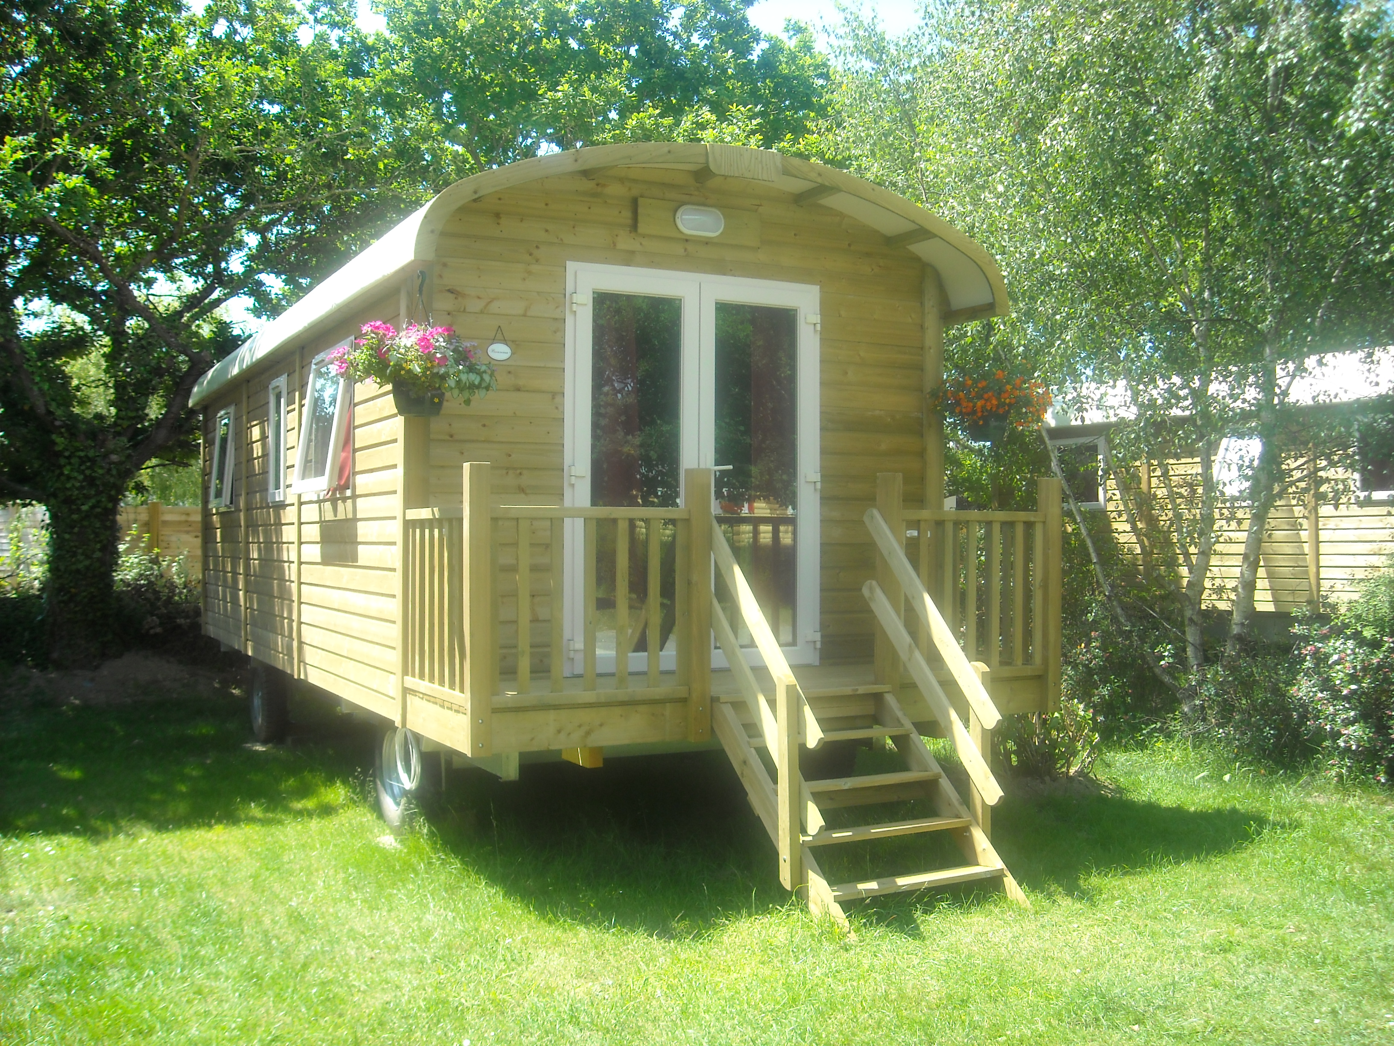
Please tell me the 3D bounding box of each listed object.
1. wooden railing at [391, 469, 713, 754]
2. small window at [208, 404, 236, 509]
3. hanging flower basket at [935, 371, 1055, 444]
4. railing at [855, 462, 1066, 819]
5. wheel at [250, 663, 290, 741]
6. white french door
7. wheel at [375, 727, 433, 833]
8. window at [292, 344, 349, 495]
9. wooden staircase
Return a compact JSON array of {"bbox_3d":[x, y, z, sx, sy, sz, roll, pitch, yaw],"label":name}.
[{"bbox_3d":[-0.672,0.369,6.514,1.133,1.210,1.045,0,-1,-26],"label":"wooden railing"},{"bbox_3d":[-4.026,-0.531,11.967,0.134,0.868,1.030,0,-1,-26],"label":"small window"},{"bbox_3d":[1.598,-0.648,7.790,0.618,0.422,0.577,0,-1,0],"label":"hanging flower basket"},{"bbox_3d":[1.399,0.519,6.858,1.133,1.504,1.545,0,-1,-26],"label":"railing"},{"bbox_3d":[-3.210,1.372,10.694,0.206,0.649,0.649,0,-1,-26],"label":"wheel"},{"bbox_3d":[0.007,-0.269,7.507,1.516,2.112,0.113,0,-1,-26],"label":"white french door"},{"bbox_3d":[-1.462,1.258,7.193,0.206,0.649,0.649,0,-1,-26],"label":"wheel"},{"bbox_3d":[-2.163,-0.589,8.164,0.175,0.860,1.118,0,-1,-26],"label":"window"},{"bbox_3d":[0.692,0.735,6.067,1.061,1.669,1.174,0,-1,-26],"label":"wooden staircase"}]

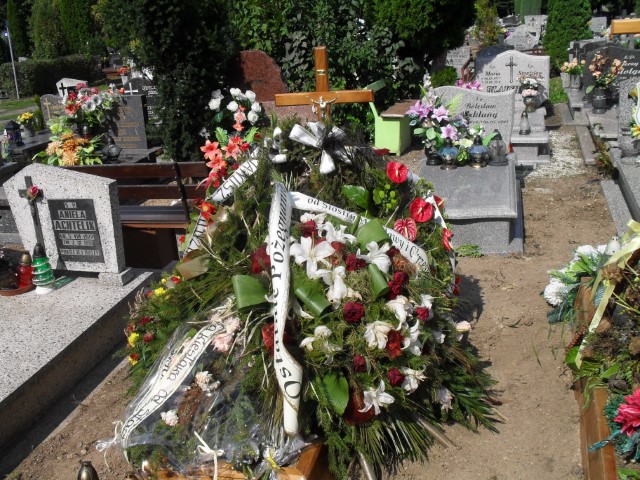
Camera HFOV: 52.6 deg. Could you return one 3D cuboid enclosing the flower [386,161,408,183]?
[{"bbox_3d":[0.344,-0.304,2.870,0.090,0.090,0.050,-4,20,-6],"label":"flower"}]

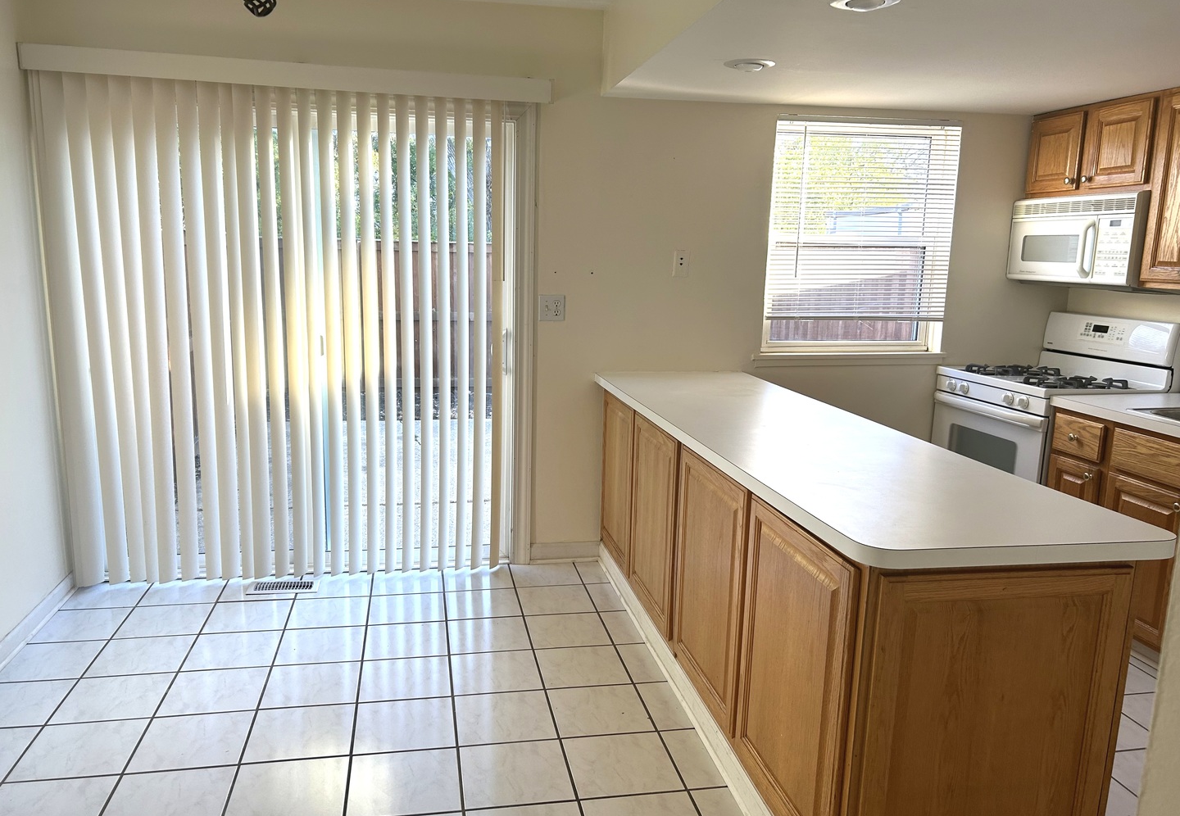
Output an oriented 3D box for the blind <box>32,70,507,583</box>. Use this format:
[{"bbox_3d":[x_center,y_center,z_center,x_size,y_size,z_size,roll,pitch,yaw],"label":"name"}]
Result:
[{"bbox_3d":[-1.246,-0.270,3.684,1.772,2.034,0.079,0,11,-11],"label":"blind"}]

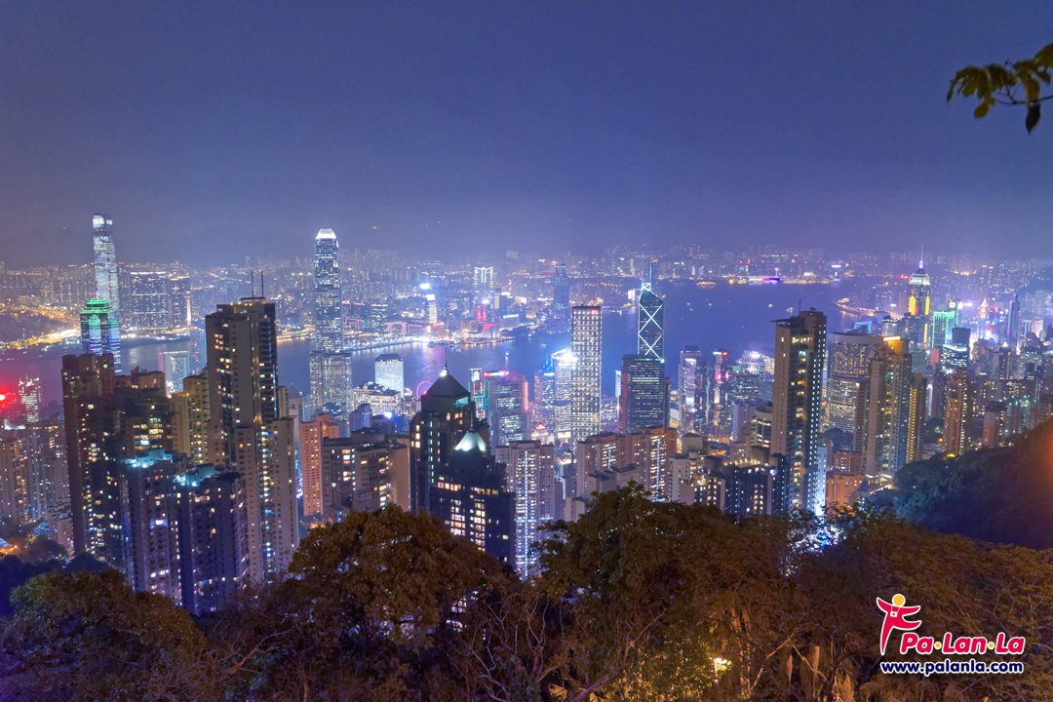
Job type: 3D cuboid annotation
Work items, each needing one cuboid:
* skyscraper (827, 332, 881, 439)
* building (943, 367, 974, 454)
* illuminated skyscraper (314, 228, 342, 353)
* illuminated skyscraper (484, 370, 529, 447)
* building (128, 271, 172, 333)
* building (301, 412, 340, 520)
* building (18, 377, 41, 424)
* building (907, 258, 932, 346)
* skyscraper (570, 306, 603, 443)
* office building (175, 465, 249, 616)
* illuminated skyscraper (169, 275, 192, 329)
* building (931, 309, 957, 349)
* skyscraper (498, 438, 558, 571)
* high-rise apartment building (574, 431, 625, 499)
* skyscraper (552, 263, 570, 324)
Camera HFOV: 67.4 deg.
[{"bbox_3d":[557.310,76.360,1343.850,76.000,214.000,36.000,3,9,22],"label":"skyscraper"},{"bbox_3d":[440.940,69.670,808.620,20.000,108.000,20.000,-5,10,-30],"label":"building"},{"bbox_3d":[-408.370,-42.360,1632.600,53.000,412.000,53.000,-2,9,-16],"label":"illuminated skyscraper"},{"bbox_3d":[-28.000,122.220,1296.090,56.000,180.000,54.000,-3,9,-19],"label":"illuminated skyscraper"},{"bbox_3d":[-1521.620,-192.730,3185.760,150.000,252.000,32.000,-5,10,-30],"label":"building"},{"bbox_3d":[-194.370,111.290,745.000,25.000,102.000,25.000,-8,11,-43],"label":"building"},{"bbox_3d":[-840.960,125.970,1345.580,32.000,153.000,30.000,-3,9,-20],"label":"building"},{"bbox_3d":[1096.510,-94.300,2200.140,58.000,360.000,58.000,4,9,26],"label":"building"},{"bbox_3d":[95.680,67.740,1269.020,46.000,281.000,46.000,1,8,9],"label":"skyscraper"},{"bbox_3d":[-130.160,91.120,328.780,25.000,85.000,21.000,-2,9,-15],"label":"office building"},{"bbox_3d":[-1471.170,-201.720,3356.830,76.000,226.000,48.000,-3,9,-17],"label":"illuminated skyscraper"},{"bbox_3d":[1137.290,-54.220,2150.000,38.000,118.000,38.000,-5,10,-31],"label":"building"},{"bbox_3d":[-0.010,136.990,681.030,48.000,121.000,30.000,0,8,0],"label":"skyscraper"},{"bbox_3d":[63.170,111.660,690.000,31.000,74.000,31.000,-6,10,-34],"label":"high-rise apartment building"},{"bbox_3d":[154.220,-242.480,3457.380,44.000,278.000,54.000,6,10,35],"label":"skyscraper"}]

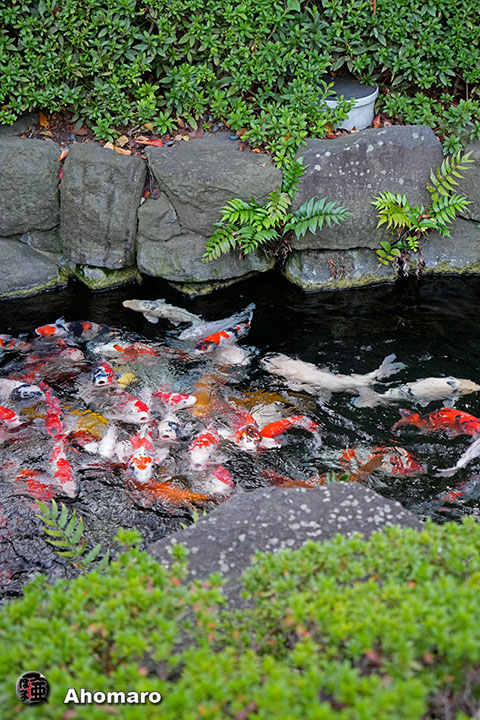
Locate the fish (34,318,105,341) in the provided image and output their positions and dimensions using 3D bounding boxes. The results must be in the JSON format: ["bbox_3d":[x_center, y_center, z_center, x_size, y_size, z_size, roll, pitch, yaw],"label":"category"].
[{"bbox_3d":[-0.659,-0.117,4.133,0.312,0.090,0.110,-2,36,-2],"label":"fish"}]

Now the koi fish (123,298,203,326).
[{"bbox_3d":[-0.311,-0.177,4.235,0.371,0.090,0.110,13,37,17],"label":"koi fish"}]

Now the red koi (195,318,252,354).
[{"bbox_3d":[-0.059,-0.098,4.106,0.294,0.090,0.100,-28,44,-33],"label":"red koi"}]

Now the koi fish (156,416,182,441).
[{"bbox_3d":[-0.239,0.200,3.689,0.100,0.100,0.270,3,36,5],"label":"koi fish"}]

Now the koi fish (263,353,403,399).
[{"bbox_3d":[0.399,0.047,4.295,0.580,0.120,0.160,8,33,12],"label":"koi fish"}]

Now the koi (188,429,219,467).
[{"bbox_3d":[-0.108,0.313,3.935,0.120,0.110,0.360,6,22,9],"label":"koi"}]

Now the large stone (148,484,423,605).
[{"bbox_3d":[0.110,0.598,2.779,0.700,0.340,0.480,0,32,0],"label":"large stone"}]

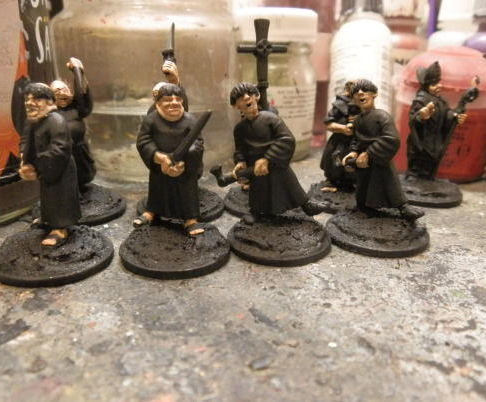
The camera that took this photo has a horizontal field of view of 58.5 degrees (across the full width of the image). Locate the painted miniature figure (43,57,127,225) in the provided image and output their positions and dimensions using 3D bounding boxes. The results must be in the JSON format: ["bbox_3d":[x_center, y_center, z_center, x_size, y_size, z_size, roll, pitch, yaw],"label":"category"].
[{"bbox_3d":[-0.048,-0.017,0.120,0.026,0.043,0.026,-8,23,-20],"label":"painted miniature figure"}]

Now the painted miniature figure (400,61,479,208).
[{"bbox_3d":[0.057,-0.021,0.133,0.026,0.041,0.026,-12,24,-28],"label":"painted miniature figure"}]

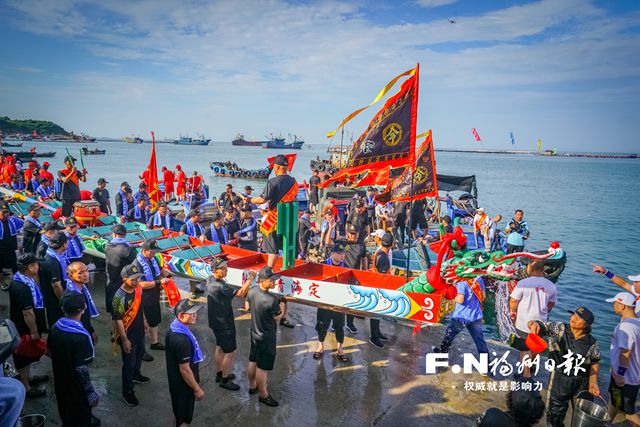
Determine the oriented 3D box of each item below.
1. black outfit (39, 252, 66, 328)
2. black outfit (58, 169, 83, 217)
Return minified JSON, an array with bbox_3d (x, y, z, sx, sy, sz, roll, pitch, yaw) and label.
[{"bbox_3d":[-3.926,1.111,6.500,0.330,1.080,0.460,-4,10,-30],"label":"black outfit"},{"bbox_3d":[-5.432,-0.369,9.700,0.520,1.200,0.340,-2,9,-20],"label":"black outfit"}]

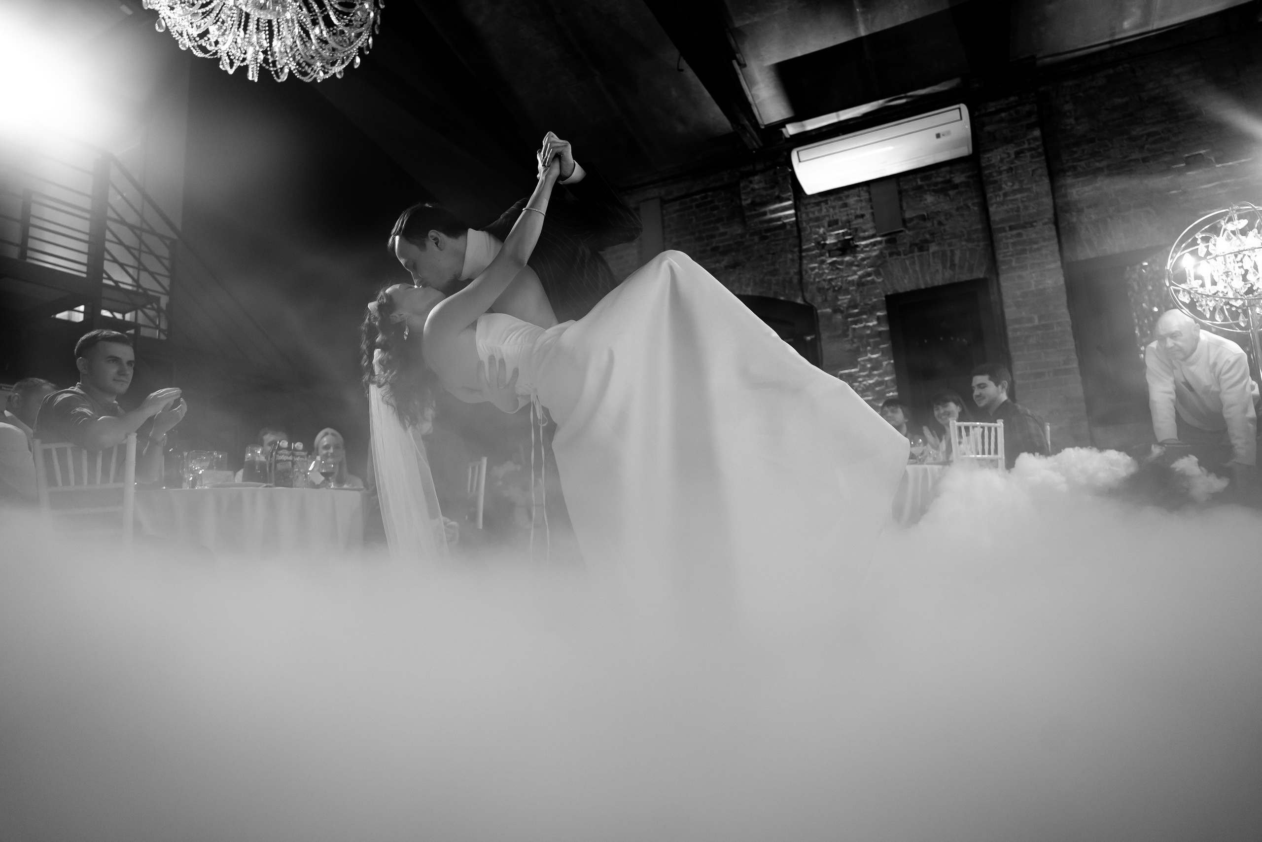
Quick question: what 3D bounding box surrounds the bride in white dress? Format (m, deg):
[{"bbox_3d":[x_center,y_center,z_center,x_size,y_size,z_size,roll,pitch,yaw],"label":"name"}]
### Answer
[{"bbox_3d":[0.012,0.003,1.920,1.360,1.400,0.720,-3,-9,-1],"label":"bride in white dress"}]

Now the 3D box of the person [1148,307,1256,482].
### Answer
[{"bbox_3d":[2.780,0.148,3.520,0.800,1.290,0.600,4,-12,-40],"label":"person"}]

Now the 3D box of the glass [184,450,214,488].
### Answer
[{"bbox_3d":[-1.992,0.223,3.400,0.095,0.180,0.095,-3,-9,0],"label":"glass"}]

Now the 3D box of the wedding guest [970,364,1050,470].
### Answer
[{"bbox_3d":[1.990,0.305,4.080,0.780,1.250,0.520,-4,-9,5],"label":"wedding guest"}]

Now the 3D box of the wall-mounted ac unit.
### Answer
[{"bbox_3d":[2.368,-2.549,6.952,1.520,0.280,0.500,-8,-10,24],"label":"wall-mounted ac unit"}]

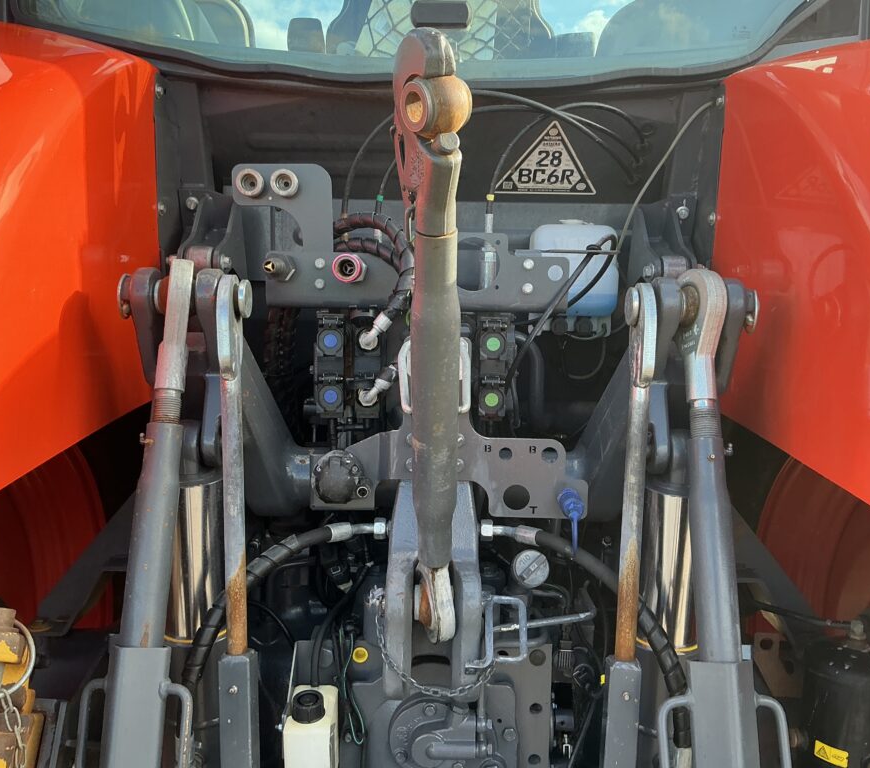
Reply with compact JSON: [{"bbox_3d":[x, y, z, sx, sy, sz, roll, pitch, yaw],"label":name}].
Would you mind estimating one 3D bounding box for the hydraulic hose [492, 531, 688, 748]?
[{"bbox_3d":[0.212,0.343,1.130,0.260,0.285,0.120,1,8,0],"label":"hydraulic hose"}]

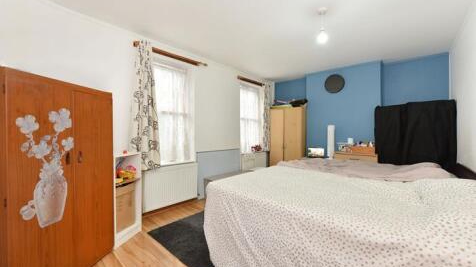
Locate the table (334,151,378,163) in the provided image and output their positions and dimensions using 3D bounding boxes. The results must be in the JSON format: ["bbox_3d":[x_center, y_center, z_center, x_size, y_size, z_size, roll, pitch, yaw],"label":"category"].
[{"bbox_3d":[2.347,0.824,3.651,0.695,0.823,0.450,1,1,42],"label":"table"}]

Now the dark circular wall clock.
[{"bbox_3d":[2.184,-1.115,4.153,0.410,0.420,0.050,1,1,42],"label":"dark circular wall clock"}]

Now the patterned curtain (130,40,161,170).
[{"bbox_3d":[-1.304,-0.370,2.616,0.130,1.795,0.430,1,1,42],"label":"patterned curtain"}]

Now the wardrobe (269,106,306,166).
[{"bbox_3d":[1.345,0.282,4.860,0.895,1.870,0.490,1,1,42],"label":"wardrobe"}]

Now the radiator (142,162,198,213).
[{"bbox_3d":[-1.046,0.823,2.937,0.100,0.600,0.900,1,1,42],"label":"radiator"}]

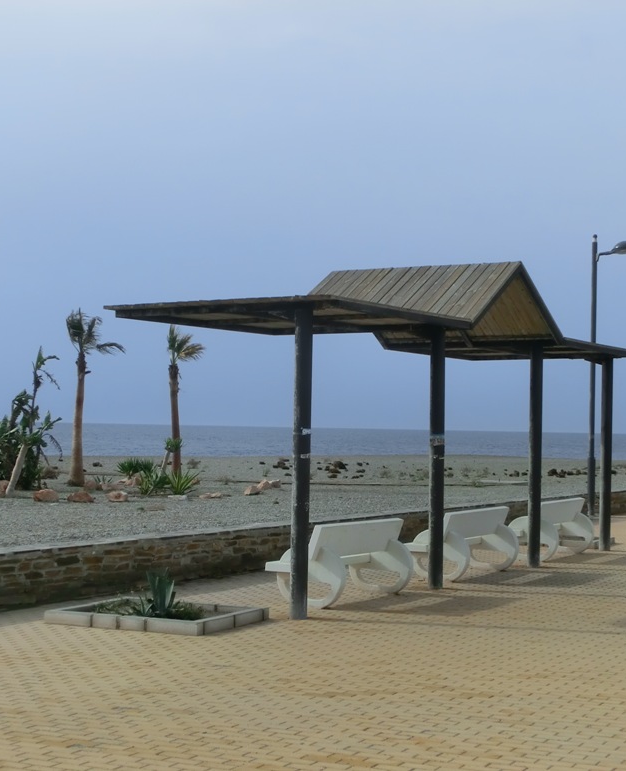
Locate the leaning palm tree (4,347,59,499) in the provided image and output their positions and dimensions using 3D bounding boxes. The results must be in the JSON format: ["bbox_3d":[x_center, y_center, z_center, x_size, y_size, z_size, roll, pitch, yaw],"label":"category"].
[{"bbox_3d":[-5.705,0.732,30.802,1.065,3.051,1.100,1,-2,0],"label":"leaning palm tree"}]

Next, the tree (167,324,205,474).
[{"bbox_3d":[-4.141,0.458,49.577,1.207,4.910,1.250,1,-2,0],"label":"tree"}]

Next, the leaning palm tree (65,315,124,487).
[{"bbox_3d":[-5.429,0.311,37.635,1.398,4.398,1.400,1,-2,0],"label":"leaning palm tree"}]

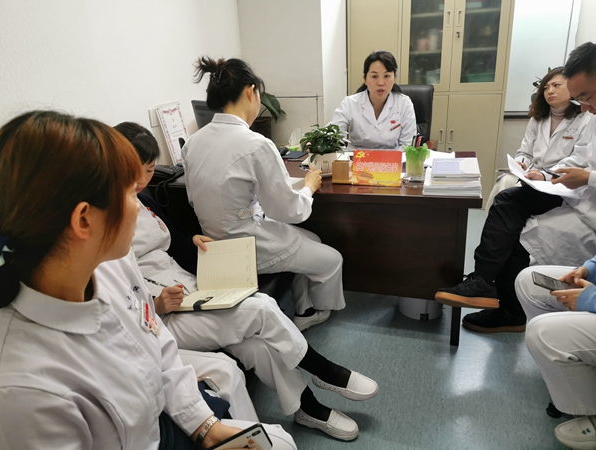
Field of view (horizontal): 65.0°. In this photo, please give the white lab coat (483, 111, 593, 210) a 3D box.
[{"bbox_3d":[1.511,-0.430,2.860,0.500,0.560,0.500,-20,26,-38],"label":"white lab coat"}]

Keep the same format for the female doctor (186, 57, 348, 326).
[{"bbox_3d":[-0.117,-0.022,2.009,0.720,1.310,0.540,-18,25,-34],"label":"female doctor"}]

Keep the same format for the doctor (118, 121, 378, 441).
[{"bbox_3d":[-0.222,0.188,1.692,0.950,1.140,0.520,2,21,13],"label":"doctor"}]

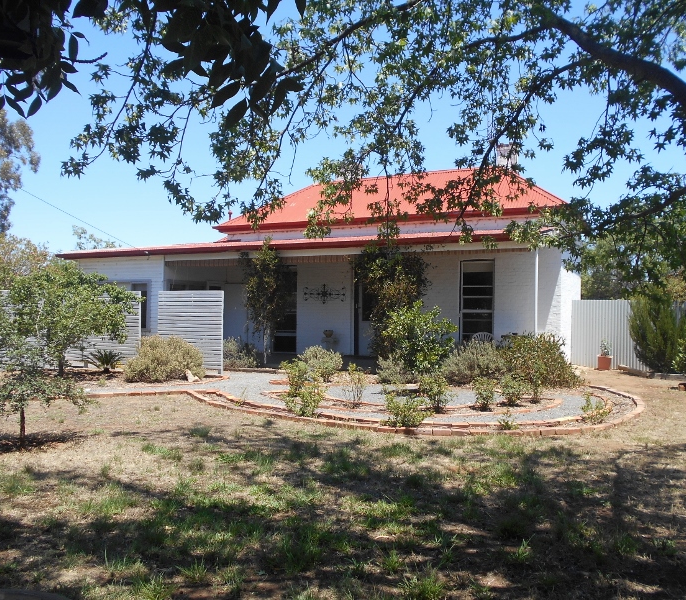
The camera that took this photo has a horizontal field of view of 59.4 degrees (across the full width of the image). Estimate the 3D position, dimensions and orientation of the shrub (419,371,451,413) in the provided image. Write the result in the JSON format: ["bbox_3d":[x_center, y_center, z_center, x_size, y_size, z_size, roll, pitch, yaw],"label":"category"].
[{"bbox_3d":[1.401,1.409,9.150,0.530,0.600,0.500,0,0,9],"label":"shrub"}]

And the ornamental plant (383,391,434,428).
[{"bbox_3d":[0.860,1.455,7.950,0.640,0.470,0.550,0,0,6],"label":"ornamental plant"}]

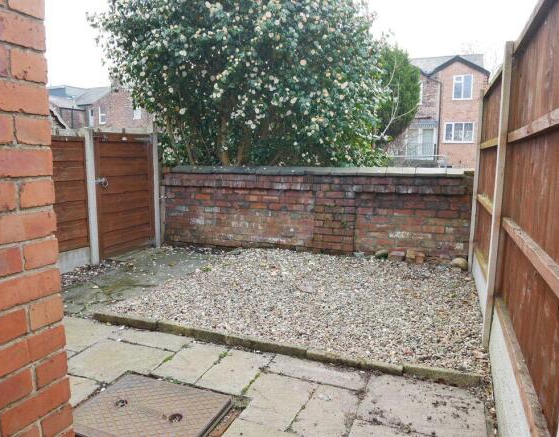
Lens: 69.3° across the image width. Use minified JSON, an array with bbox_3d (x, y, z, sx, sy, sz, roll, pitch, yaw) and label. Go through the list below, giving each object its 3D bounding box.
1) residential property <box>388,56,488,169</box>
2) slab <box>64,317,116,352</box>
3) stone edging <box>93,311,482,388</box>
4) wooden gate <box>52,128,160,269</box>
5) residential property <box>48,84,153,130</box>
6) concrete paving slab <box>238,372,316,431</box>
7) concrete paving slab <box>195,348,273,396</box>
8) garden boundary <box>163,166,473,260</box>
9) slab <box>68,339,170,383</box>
[{"bbox_3d":[9.159,-5.841,23.969,6.200,7.000,6.300,3,7,21],"label":"residential property"},{"bbox_3d":[-1.598,0.900,3.129,0.653,0.050,0.495,3,7,21],"label":"slab"},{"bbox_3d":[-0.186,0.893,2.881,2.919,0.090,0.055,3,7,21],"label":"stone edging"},{"bbox_3d":[-2.081,-0.285,4.974,0.110,1.591,1.735,3,7,21],"label":"wooden gate"},{"bbox_3d":[-14.216,-6.269,31.487,8.500,7.300,7.500,3,7,21],"label":"residential property"},{"bbox_3d":[-0.026,1.016,2.234,0.343,0.050,0.461,3,7,21],"label":"concrete paving slab"},{"bbox_3d":[-0.270,0.976,2.557,0.304,0.050,0.514,3,7,21],"label":"concrete paving slab"},{"bbox_3d":[0.242,-0.117,5.227,4.065,1.082,0.300,3,7,21],"label":"garden boundary"},{"bbox_3d":[-1.084,0.959,2.665,0.610,0.050,0.492,3,7,21],"label":"slab"}]

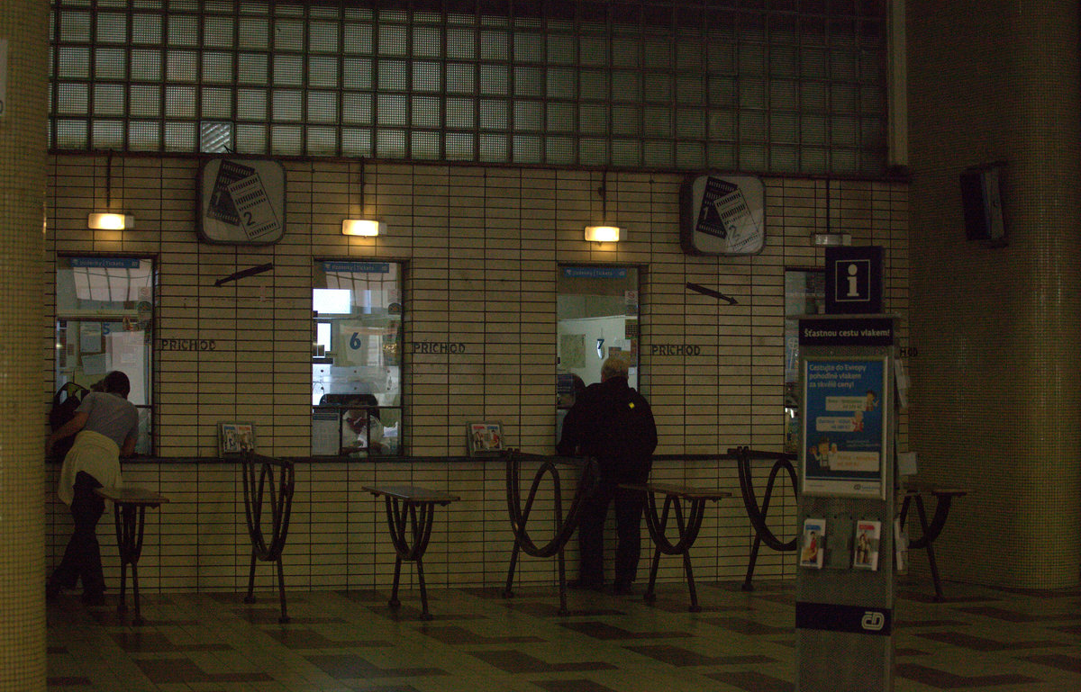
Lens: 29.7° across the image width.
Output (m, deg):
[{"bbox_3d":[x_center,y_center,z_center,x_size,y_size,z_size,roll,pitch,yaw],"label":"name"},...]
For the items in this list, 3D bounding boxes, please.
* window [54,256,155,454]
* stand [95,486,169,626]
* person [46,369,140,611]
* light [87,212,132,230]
[{"bbox_3d":[-2.998,0.065,14.077,0.695,1.402,0.130,1,-1,-16],"label":"window"},{"bbox_3d":[-2.520,1.290,12.545,0.325,0.775,1.310,1,-2,-17],"label":"stand"},{"bbox_3d":[-2.989,0.928,13.569,0.606,1.540,0.620,1,-1,-16],"label":"person"},{"bbox_3d":[-2.930,-0.844,13.925,0.315,0.118,0.100,1,-2,-17],"label":"light"}]

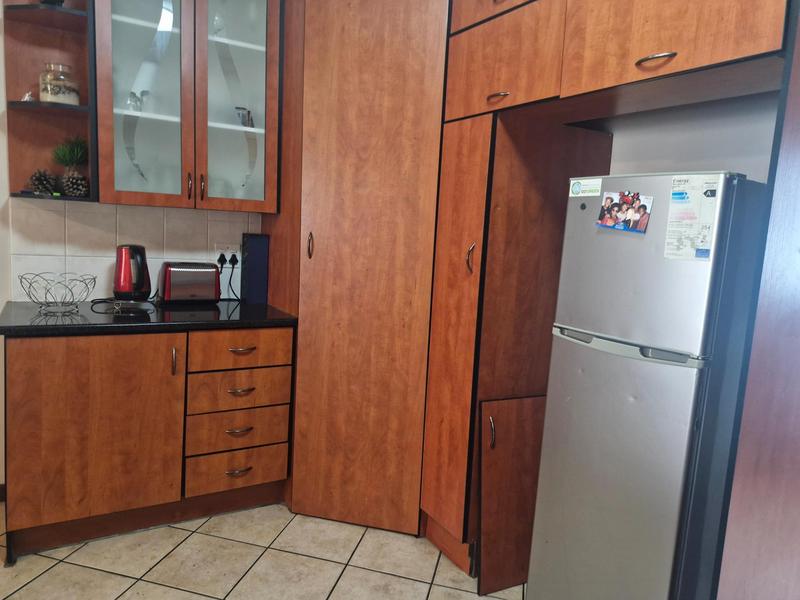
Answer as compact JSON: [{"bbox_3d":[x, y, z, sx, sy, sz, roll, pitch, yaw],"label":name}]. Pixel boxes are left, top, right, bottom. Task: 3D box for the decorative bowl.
[{"bbox_3d":[-1.469,-0.033,2.285,0.280,0.148,0.280,-1,8,-31],"label":"decorative bowl"}]

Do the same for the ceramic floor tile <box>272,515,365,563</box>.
[{"bbox_3d":[-0.331,1.013,2.281,0.333,0.010,0.320,5,7,14],"label":"ceramic floor tile"}]

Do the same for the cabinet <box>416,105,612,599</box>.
[{"bbox_3d":[0.465,0.189,2.211,0.595,1.735,0.330,-1,8,-31],"label":"cabinet"}]

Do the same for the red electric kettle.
[{"bbox_3d":[-1.251,-0.121,2.480,0.190,0.265,0.155,9,9,41],"label":"red electric kettle"}]

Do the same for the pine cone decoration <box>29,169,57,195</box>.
[{"bbox_3d":[-1.514,-0.501,2.258,0.092,0.100,0.092,-1,8,-31],"label":"pine cone decoration"}]

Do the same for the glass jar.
[{"bbox_3d":[-1.423,-0.903,2.222,0.140,0.167,0.140,-1,8,-31],"label":"glass jar"}]

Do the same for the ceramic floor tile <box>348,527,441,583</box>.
[{"bbox_3d":[-0.004,1.042,2.201,0.333,0.010,0.320,5,7,14],"label":"ceramic floor tile"}]

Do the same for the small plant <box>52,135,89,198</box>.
[{"bbox_3d":[-1.409,-0.572,2.275,0.125,0.250,0.125,-1,8,-31],"label":"small plant"}]

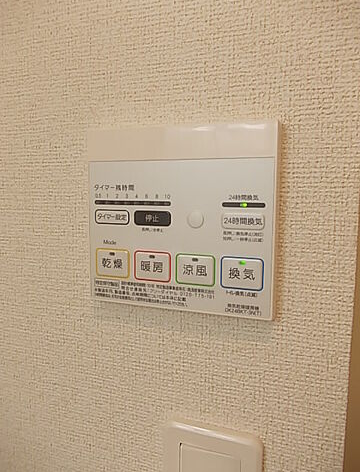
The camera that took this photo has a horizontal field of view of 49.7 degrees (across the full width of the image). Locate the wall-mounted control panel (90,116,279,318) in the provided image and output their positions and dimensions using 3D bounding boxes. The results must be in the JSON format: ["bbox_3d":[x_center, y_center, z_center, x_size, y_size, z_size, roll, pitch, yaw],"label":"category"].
[{"bbox_3d":[-0.001,-0.012,0.265,0.130,0.122,0.017,2,6,18],"label":"wall-mounted control panel"}]

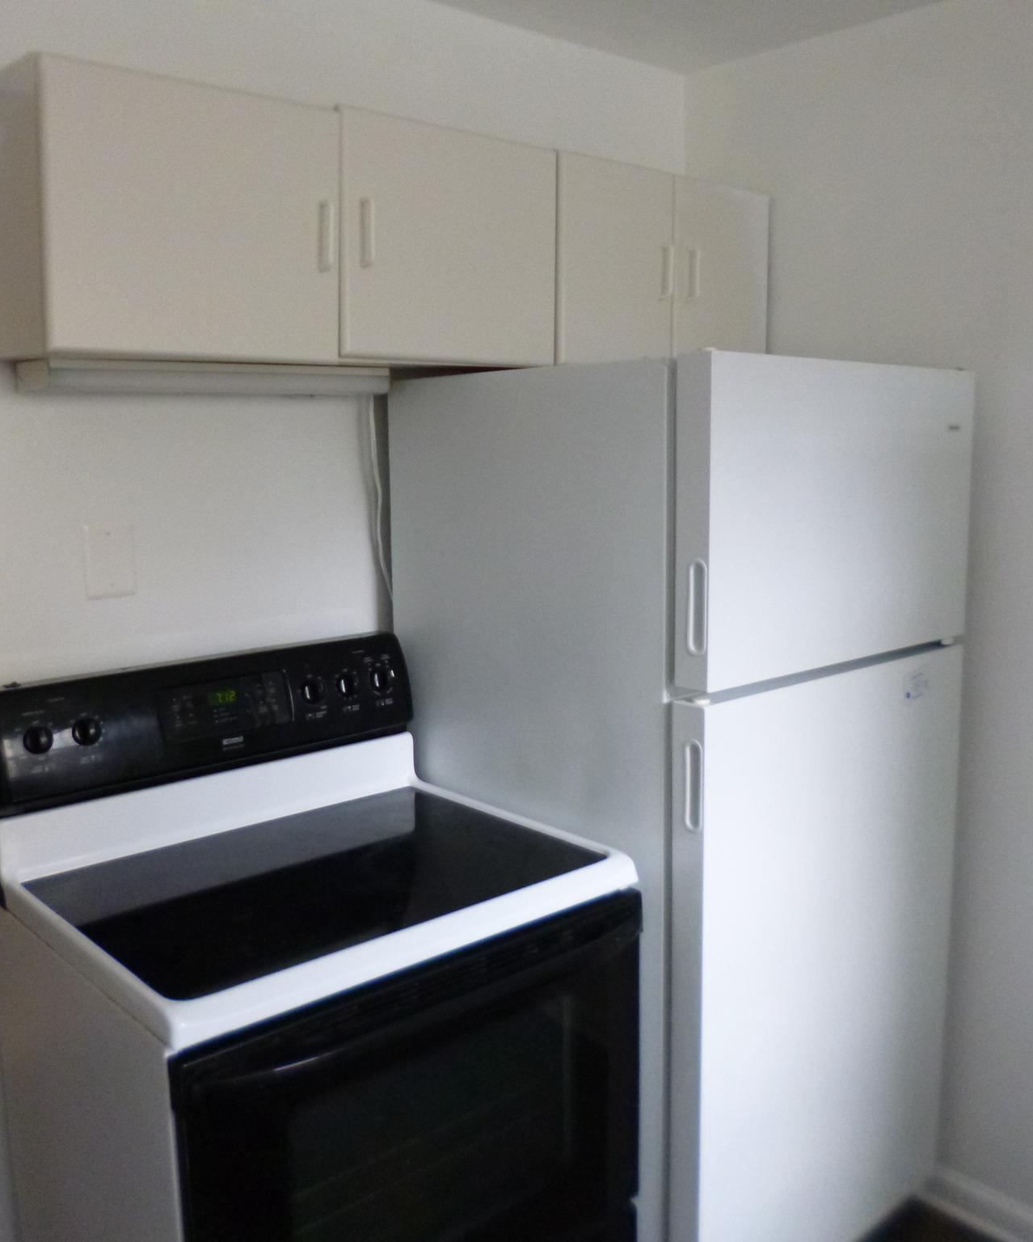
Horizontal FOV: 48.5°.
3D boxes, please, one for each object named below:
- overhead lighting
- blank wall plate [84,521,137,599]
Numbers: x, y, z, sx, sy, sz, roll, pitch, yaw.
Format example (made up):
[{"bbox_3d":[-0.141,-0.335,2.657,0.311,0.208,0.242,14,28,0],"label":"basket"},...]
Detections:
[{"bbox_3d":[-0.469,-0.375,1.790,0.560,0.041,0.138,-8,11,-41],"label":"overhead lighting"},{"bbox_3d":[-0.624,-0.094,1.762,0.074,0.115,0.008,-8,12,-41],"label":"blank wall plate"}]

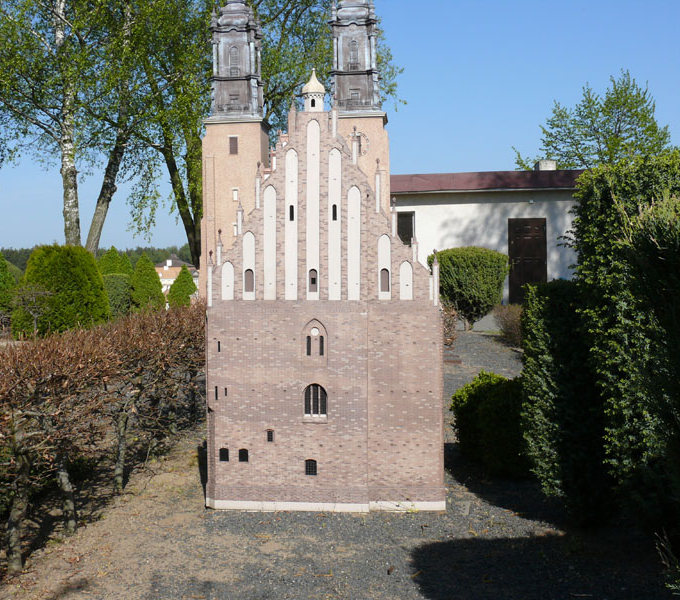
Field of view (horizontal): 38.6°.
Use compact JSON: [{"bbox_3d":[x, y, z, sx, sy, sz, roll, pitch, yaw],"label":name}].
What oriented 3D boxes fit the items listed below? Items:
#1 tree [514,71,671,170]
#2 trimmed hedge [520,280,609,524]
[{"bbox_3d":[9.141,-4.129,35.000,5.698,8.294,5.600,0,1,0],"label":"tree"},{"bbox_3d":[1.377,0.557,5.750,0.592,1.333,0.650,0,1,0],"label":"trimmed hedge"}]

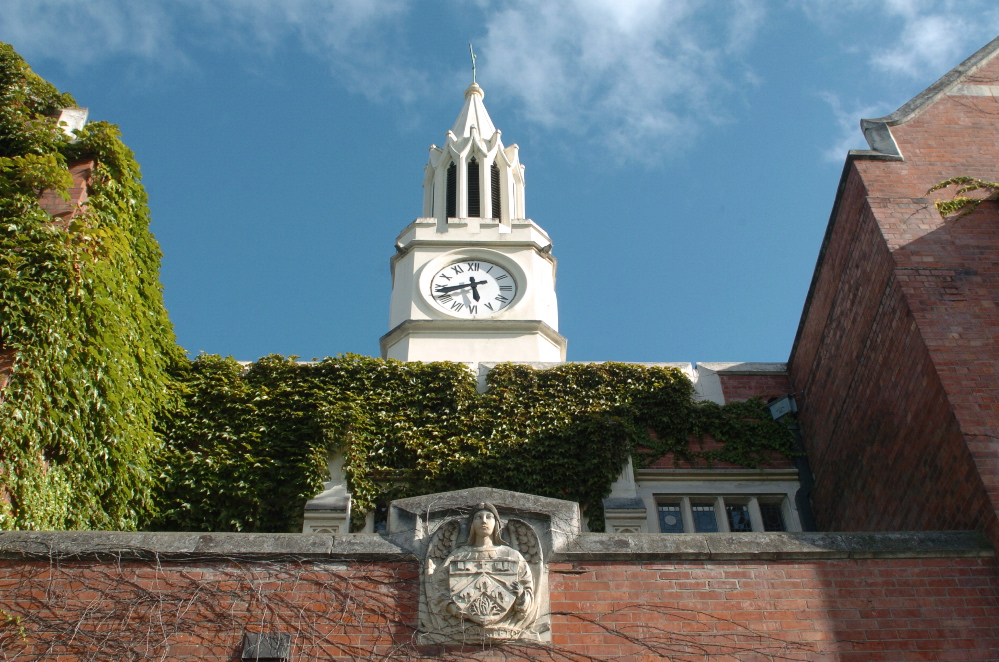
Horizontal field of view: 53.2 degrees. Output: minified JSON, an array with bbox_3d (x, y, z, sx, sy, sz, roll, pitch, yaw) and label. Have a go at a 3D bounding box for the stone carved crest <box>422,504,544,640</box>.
[{"bbox_3d":[-0.125,1.755,7.367,0.914,1.093,0.250,0,-44,-2],"label":"stone carved crest"}]

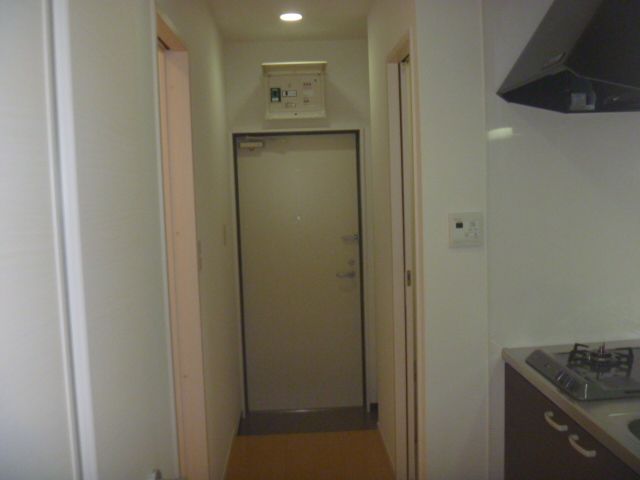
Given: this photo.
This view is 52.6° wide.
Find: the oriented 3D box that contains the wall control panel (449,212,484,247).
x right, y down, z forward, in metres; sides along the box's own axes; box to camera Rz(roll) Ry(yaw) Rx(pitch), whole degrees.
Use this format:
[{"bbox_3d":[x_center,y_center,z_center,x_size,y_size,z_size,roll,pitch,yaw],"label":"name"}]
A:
[{"bbox_3d":[0.511,-0.034,2.256,0.124,0.120,0.022,-2,5,-2],"label":"wall control panel"}]

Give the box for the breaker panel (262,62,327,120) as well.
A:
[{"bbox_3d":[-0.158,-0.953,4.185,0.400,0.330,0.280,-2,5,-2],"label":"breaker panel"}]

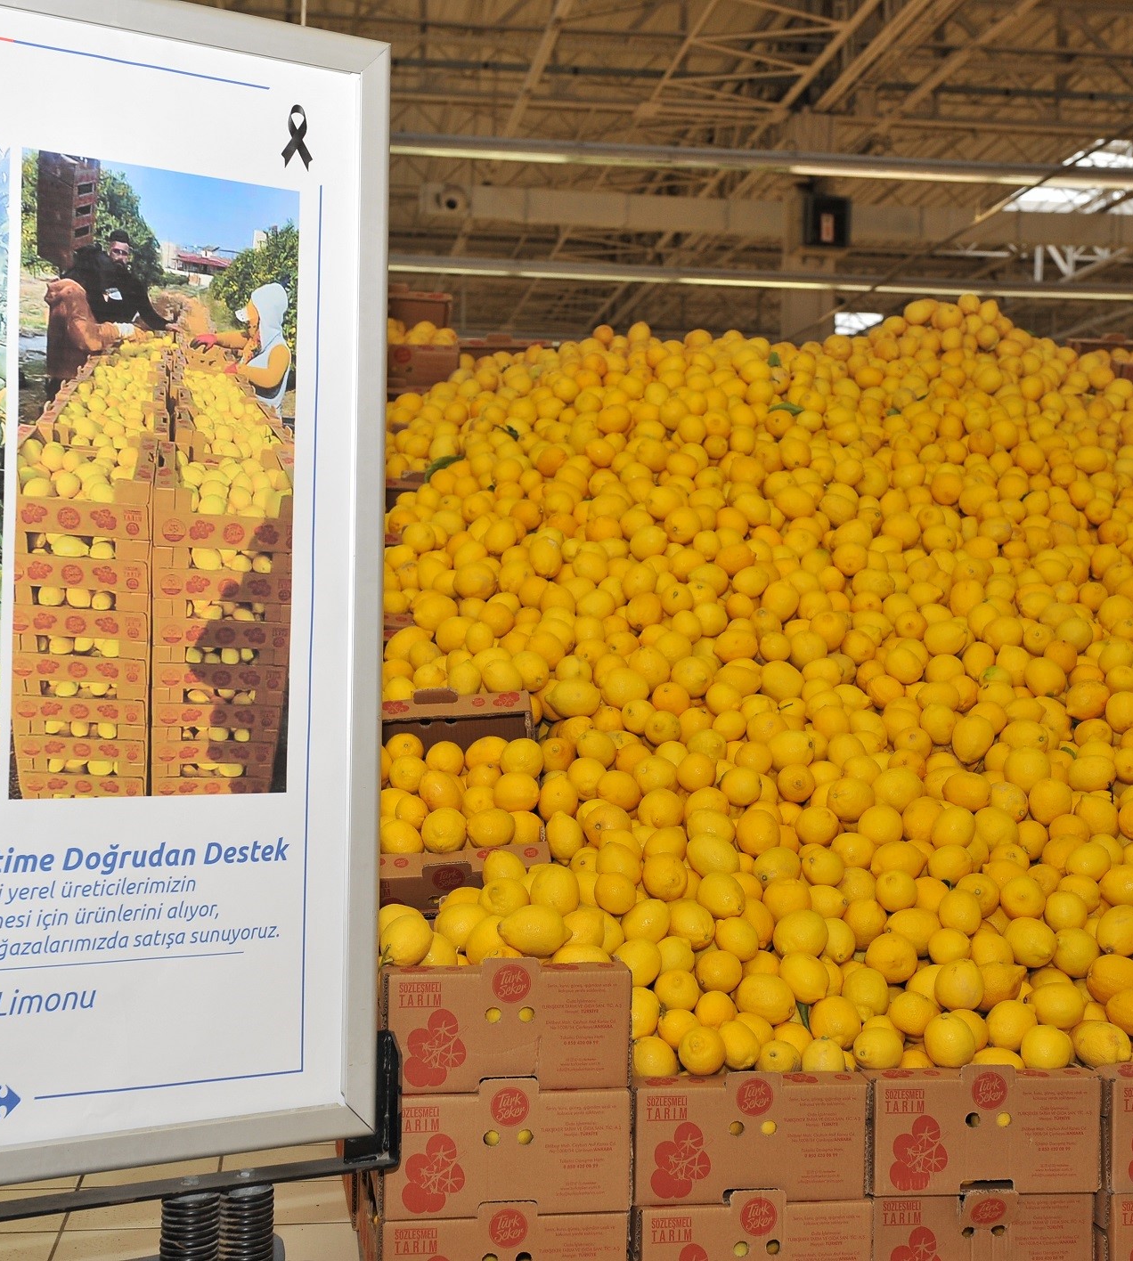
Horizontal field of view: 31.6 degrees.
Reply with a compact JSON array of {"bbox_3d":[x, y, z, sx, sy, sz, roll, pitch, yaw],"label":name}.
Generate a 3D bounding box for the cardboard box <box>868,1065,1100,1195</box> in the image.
[{"bbox_3d":[0.521,0.647,2.782,0.300,0.160,0.400,0,1,-7],"label":"cardboard box"}]

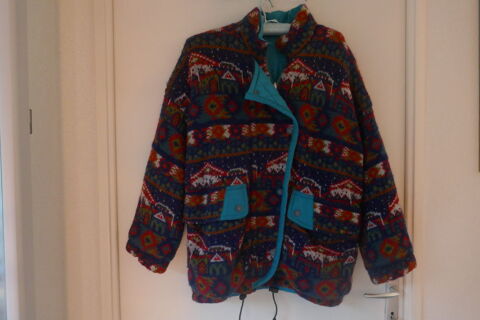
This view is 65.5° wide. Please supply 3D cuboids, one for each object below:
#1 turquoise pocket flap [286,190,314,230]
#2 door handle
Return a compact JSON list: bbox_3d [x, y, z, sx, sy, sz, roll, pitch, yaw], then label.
[{"bbox_3d":[0.165,0.137,1.015,0.071,0.106,0.018,-1,2,0],"label":"turquoise pocket flap"},{"bbox_3d":[0.402,0.377,1.065,0.113,0.026,0.055,-1,2,0],"label":"door handle"}]

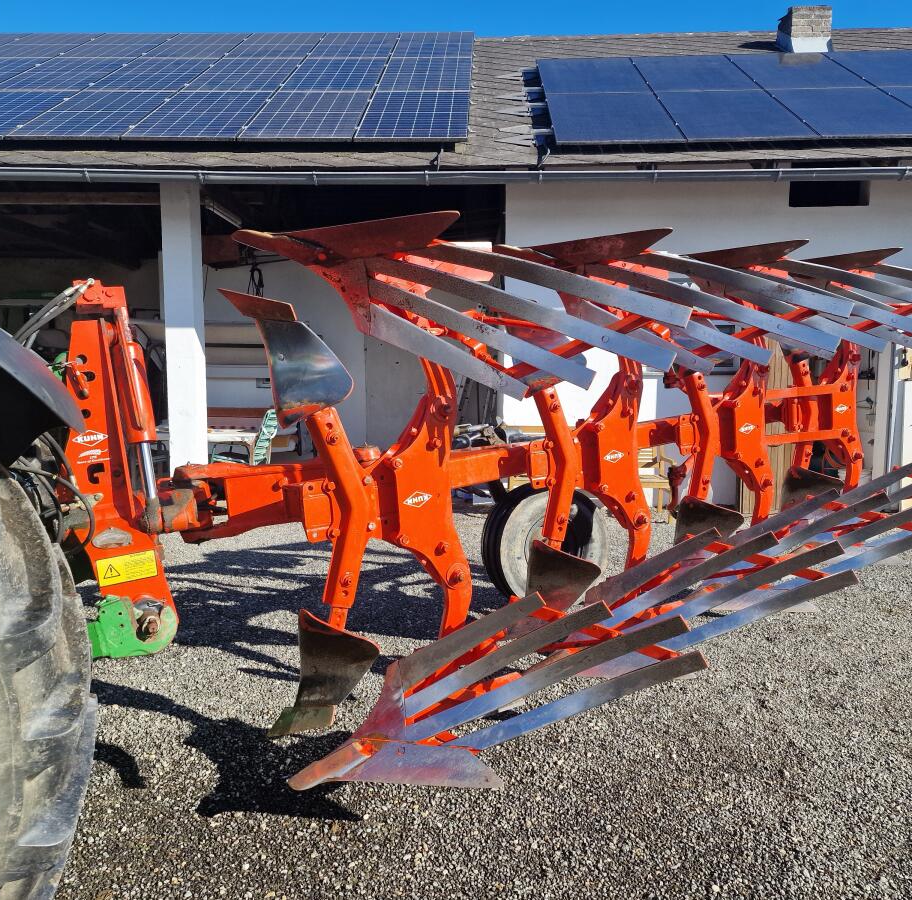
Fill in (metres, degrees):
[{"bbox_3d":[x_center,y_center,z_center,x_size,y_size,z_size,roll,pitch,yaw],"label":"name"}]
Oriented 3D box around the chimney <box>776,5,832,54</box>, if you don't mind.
[{"bbox_3d":[4.622,-5.455,10.530,0.520,0.572,0.450,0,6,2],"label":"chimney"}]

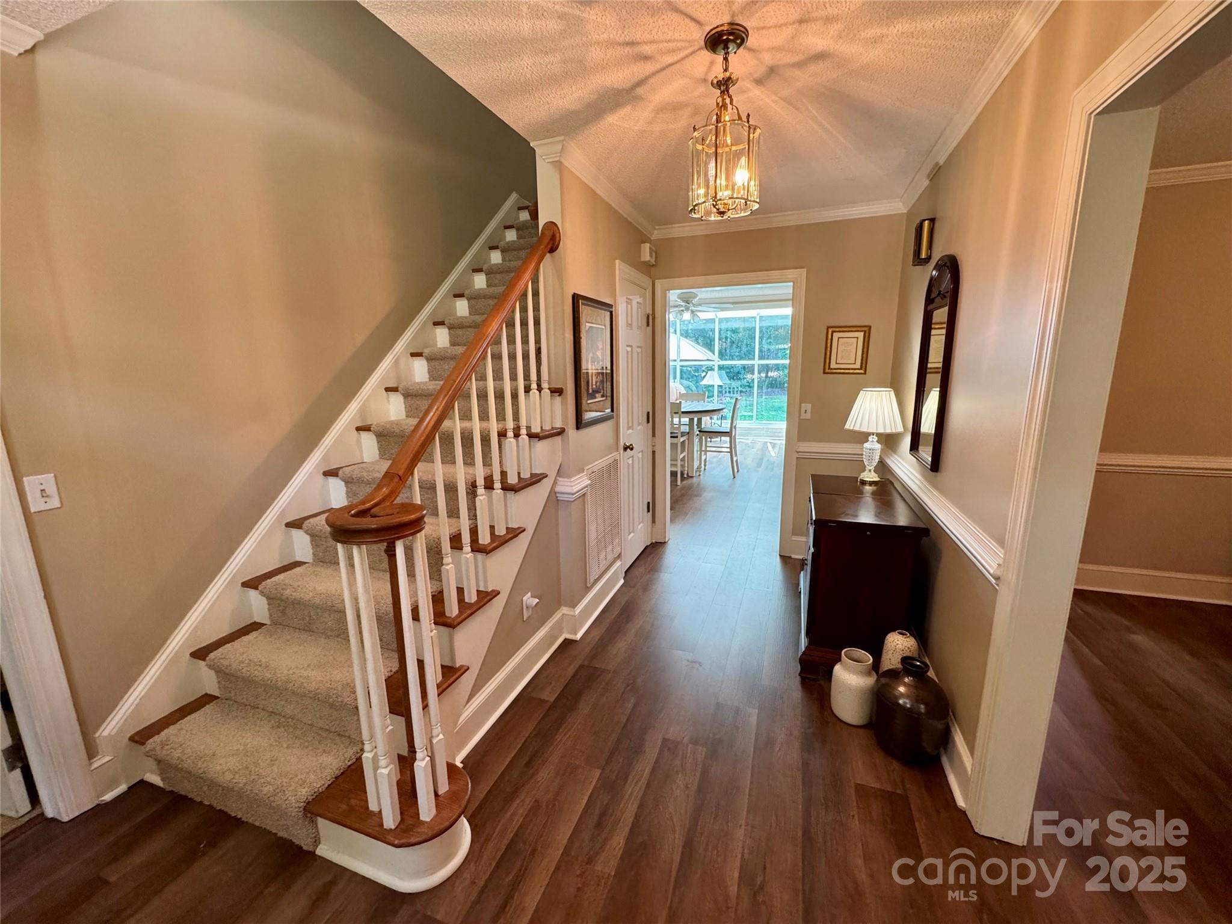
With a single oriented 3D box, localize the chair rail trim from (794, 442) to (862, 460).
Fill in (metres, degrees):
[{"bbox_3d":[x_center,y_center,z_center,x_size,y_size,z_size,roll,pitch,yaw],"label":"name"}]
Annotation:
[{"bbox_3d":[1.593,-0.074,3.592,0.530,0.120,0.035,3,12,20],"label":"chair rail trim"}]

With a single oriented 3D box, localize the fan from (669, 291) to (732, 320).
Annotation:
[{"bbox_3d":[0.964,-2.080,6.688,1.280,0.400,1.280,3,12,20],"label":"fan"}]

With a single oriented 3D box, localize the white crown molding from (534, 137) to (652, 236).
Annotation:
[{"bbox_3d":[-0.033,-1.576,3.030,0.175,0.076,1.624,3,12,20],"label":"white crown molding"}]

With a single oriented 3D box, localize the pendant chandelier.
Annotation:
[{"bbox_3d":[0.348,-1.062,1.590,0.230,0.510,0.230,3,12,20],"label":"pendant chandelier"}]

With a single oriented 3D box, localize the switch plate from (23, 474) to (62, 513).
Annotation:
[{"bbox_3d":[-1.863,0.102,1.618,0.013,0.115,0.070,3,12,20],"label":"switch plate"}]

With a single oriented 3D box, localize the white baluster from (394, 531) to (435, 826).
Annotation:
[{"bbox_3d":[-0.571,0.633,1.414,0.033,0.870,0.033,3,12,20],"label":"white baluster"}]

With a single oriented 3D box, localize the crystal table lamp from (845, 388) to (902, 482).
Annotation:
[{"bbox_3d":[1.510,-0.151,2.916,0.310,0.540,0.310,3,12,20],"label":"crystal table lamp"}]

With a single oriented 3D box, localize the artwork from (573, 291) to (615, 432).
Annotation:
[{"bbox_3d":[-0.110,-0.556,2.814,0.024,0.688,0.565,3,12,20],"label":"artwork"}]

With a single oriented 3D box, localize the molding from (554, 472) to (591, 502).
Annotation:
[{"bbox_3d":[-0.230,0.119,2.627,0.110,0.120,0.235,3,12,20],"label":"molding"}]

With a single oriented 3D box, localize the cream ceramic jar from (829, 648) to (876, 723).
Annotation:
[{"bbox_3d":[0.998,0.940,2.085,0.165,0.278,0.165,3,12,20],"label":"cream ceramic jar"}]

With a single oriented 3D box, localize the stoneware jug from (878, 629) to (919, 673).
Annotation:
[{"bbox_3d":[1.210,0.895,2.128,0.155,0.345,0.155,3,12,20],"label":"stoneware jug"}]

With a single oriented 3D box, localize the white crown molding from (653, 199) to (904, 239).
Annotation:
[{"bbox_3d":[1.066,-1.679,3.459,1.689,0.076,0.052,3,12,20],"label":"white crown molding"}]

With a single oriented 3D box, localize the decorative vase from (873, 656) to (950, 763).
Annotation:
[{"bbox_3d":[1.149,0.946,1.942,0.246,0.347,0.246,3,12,20],"label":"decorative vase"}]

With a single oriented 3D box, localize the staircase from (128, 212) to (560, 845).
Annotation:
[{"bbox_3d":[-0.681,-0.423,2.776,1.340,2.760,3.080,3,12,20],"label":"staircase"}]

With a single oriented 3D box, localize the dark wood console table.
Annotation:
[{"bbox_3d":[1.244,0.571,2.637,0.474,0.805,0.915,3,12,20],"label":"dark wood console table"}]

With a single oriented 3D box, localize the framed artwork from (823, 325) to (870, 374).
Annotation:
[{"bbox_3d":[1.603,-0.776,3.465,0.277,0.324,0.022,3,12,20],"label":"framed artwork"}]

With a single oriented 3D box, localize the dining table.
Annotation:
[{"bbox_3d":[0.846,-0.297,6.825,1.250,0.900,1.250,3,12,20],"label":"dining table"}]

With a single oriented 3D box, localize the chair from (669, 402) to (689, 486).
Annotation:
[{"bbox_3d":[0.648,-0.268,6.297,0.465,1.030,0.530,3,12,20],"label":"chair"}]

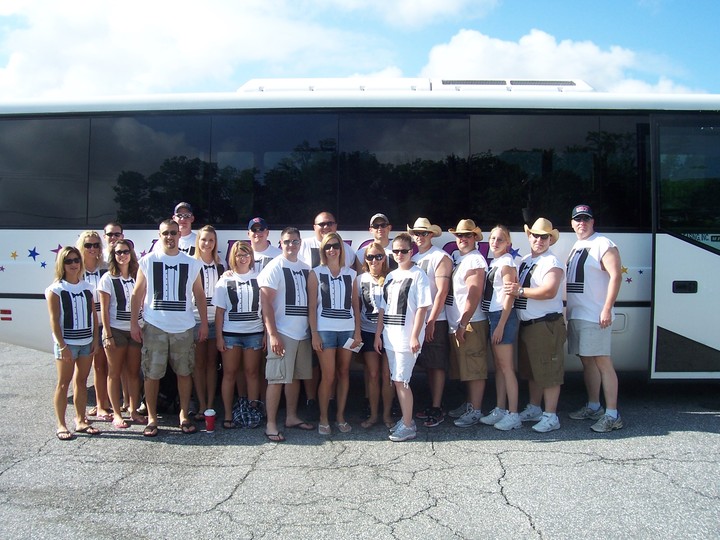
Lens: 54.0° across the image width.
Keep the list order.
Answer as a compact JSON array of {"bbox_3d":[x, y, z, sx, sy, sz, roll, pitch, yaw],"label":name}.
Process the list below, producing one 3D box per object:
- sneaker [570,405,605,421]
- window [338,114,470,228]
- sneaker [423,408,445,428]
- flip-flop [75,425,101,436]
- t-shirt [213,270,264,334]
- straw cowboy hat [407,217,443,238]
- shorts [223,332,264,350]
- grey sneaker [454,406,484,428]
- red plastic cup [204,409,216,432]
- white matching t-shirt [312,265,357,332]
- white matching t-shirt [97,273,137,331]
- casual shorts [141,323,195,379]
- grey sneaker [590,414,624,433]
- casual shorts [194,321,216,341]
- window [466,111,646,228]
[{"bbox_3d":[2.072,1.304,6.470,0.310,0.125,0.115,0,2,-10],"label":"sneaker"},{"bbox_3d":[0.463,-1.024,7.350,1.370,1.200,0.050,1,0,4],"label":"window"},{"bbox_3d":[0.656,1.308,6.270,0.110,0.120,0.295,1,2,22],"label":"sneaker"},{"bbox_3d":[-2.228,1.304,5.782,0.245,0.050,0.095,1,0,26],"label":"flip-flop"},{"bbox_3d":[-1.057,0.288,6.180,0.470,0.560,0.290,0,0,-10],"label":"t-shirt"},{"bbox_3d":[0.582,-0.380,6.330,0.290,0.160,0.350,2,2,34],"label":"straw cowboy hat"},{"bbox_3d":[-1.010,0.602,6.130,0.360,0.200,0.260,0,2,-14],"label":"shorts"},{"bbox_3d":[0.968,1.299,6.250,0.115,0.125,0.305,2,2,34],"label":"grey sneaker"},{"bbox_3d":[-1.237,1.253,5.867,0.095,0.175,0.095,1,0,0],"label":"red plastic cup"},{"bbox_3d":[-0.217,0.243,6.030,0.390,0.580,0.270,0,2,-10],"label":"white matching t-shirt"},{"bbox_3d":[-2.060,0.273,6.120,0.420,0.500,0.270,0,1,-34],"label":"white matching t-shirt"},{"bbox_3d":[-1.615,0.669,5.950,0.450,0.530,0.300,0,2,-16],"label":"casual shorts"},{"bbox_3d":[2.159,1.319,6.153,0.305,0.120,0.115,0,0,-30],"label":"grey sneaker"},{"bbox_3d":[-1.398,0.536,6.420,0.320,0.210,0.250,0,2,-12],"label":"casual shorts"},{"bbox_3d":[1.980,-0.995,7.071,1.776,1.160,0.060,1,1,4],"label":"window"}]

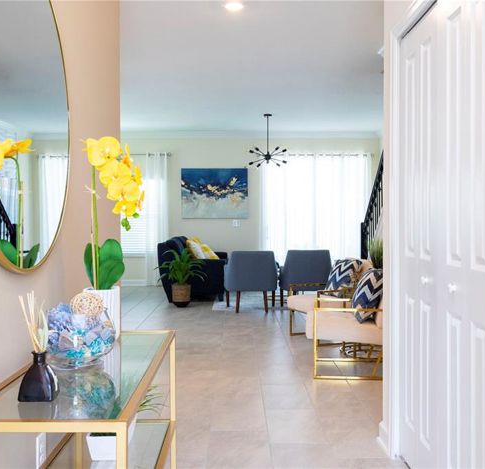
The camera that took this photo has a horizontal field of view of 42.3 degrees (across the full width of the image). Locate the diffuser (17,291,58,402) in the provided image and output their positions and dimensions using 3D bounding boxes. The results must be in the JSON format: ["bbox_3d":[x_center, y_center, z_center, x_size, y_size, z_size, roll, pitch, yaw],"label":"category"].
[{"bbox_3d":[-0.452,0.243,1.375,0.082,0.235,0.080,0,1,-1],"label":"diffuser"}]

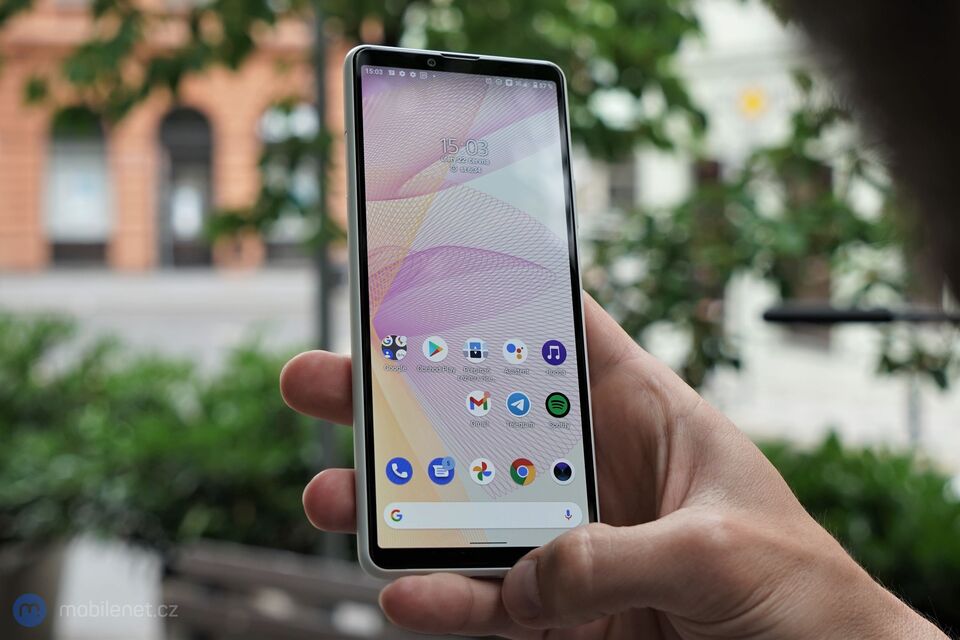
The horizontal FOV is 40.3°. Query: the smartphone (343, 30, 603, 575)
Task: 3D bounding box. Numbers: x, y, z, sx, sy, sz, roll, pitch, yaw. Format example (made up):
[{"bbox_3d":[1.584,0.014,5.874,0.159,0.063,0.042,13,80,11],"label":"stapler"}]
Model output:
[{"bbox_3d":[-0.003,-0.005,0.372,0.068,0.154,0.009,2,-17,-17],"label":"smartphone"}]

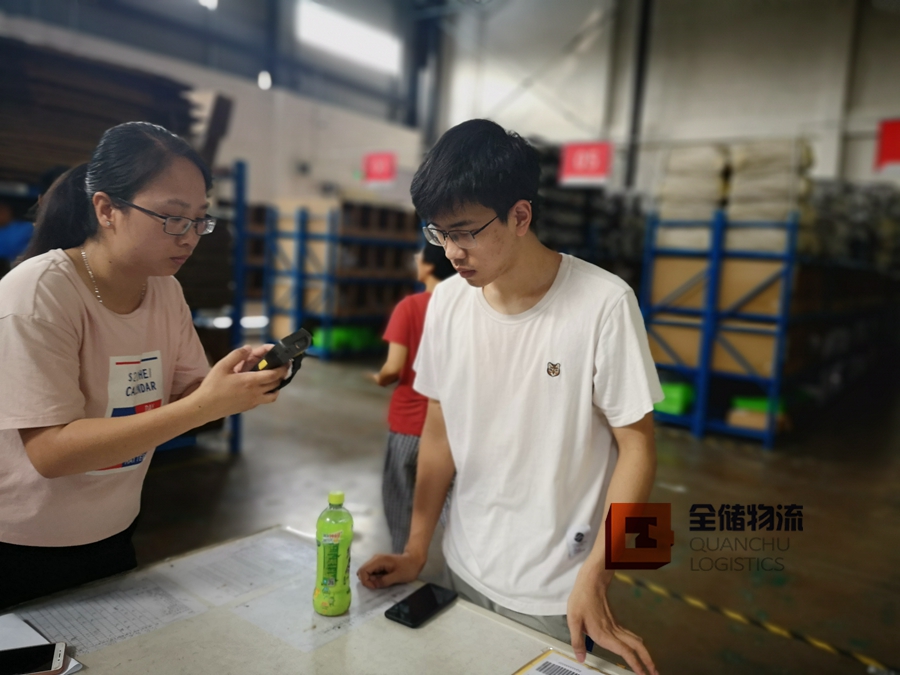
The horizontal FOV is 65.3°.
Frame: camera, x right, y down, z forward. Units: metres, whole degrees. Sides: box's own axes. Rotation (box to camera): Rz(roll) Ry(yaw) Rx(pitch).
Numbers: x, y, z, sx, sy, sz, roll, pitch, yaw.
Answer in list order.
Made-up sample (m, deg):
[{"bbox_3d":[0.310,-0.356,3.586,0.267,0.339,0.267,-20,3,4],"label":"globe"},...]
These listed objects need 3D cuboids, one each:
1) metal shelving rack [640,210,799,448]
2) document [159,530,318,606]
[{"bbox_3d":[2.434,-0.118,6.471,1.220,2.020,0.700,7,7,29],"label":"metal shelving rack"},{"bbox_3d":[-0.419,0.477,1.478,0.210,0.003,0.297,8,7,36],"label":"document"}]

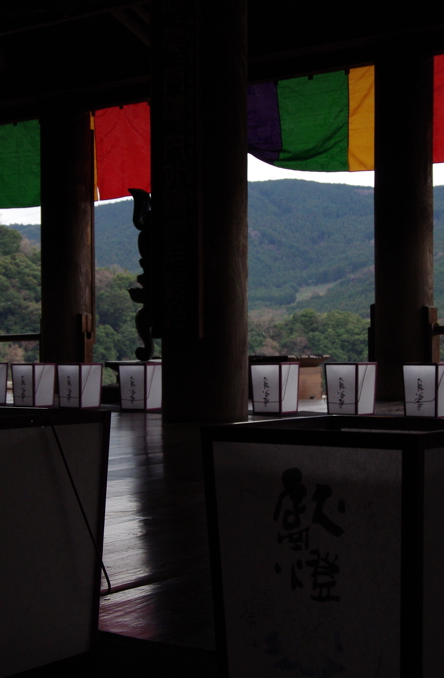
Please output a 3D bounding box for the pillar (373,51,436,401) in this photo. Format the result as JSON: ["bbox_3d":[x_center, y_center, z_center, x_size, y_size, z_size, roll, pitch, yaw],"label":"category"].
[{"bbox_3d":[1.597,-1.048,10.579,0.525,3.195,0.525,0,-1,0],"label":"pillar"}]

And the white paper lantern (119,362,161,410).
[{"bbox_3d":[-0.611,0.373,9.224,0.264,0.355,0.264,-1,-1,35],"label":"white paper lantern"}]

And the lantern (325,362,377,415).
[{"bbox_3d":[0.911,0.355,8.382,0.264,0.355,0.264,-1,-1,38],"label":"lantern"}]

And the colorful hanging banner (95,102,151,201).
[{"bbox_3d":[-1.047,-1.990,12.688,0.756,0.969,0.057,-1,-1,35],"label":"colorful hanging banner"}]

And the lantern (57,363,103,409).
[{"bbox_3d":[-1.141,0.381,9.610,0.264,0.355,0.264,-1,-1,37],"label":"lantern"}]

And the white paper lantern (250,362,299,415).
[{"bbox_3d":[0.388,0.361,8.645,0.264,0.355,0.264,-1,-1,36],"label":"white paper lantern"}]

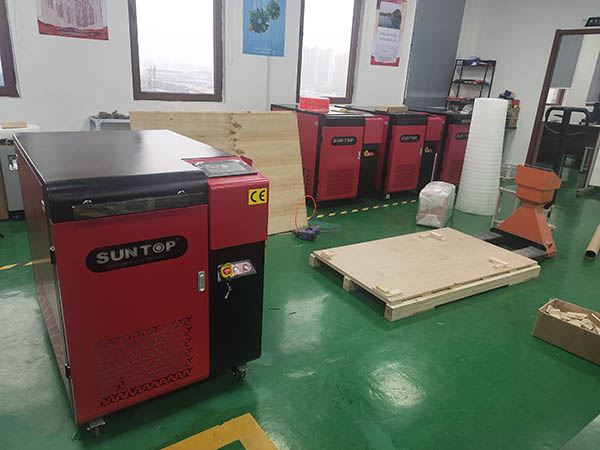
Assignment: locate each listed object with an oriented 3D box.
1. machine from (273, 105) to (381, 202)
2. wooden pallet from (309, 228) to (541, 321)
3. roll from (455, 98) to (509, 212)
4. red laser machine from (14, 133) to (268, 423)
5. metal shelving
[{"bbox_3d":[0.253,-0.822,4.736,0.780,1.020,1.100,-9,23,-32],"label":"machine"},{"bbox_3d":[0.943,0.292,2.968,1.490,0.112,0.839,-7,21,-30],"label":"wooden pallet"},{"bbox_3d":[2.131,-0.789,4.594,0.404,1.271,0.404,3,19,-1],"label":"roll"},{"bbox_3d":[-0.752,0.140,1.867,0.759,0.985,1.087,-11,24,-37],"label":"red laser machine"},{"bbox_3d":[3.021,-1.950,7.120,0.295,1.891,0.640,-10,23,-33],"label":"metal shelving"}]

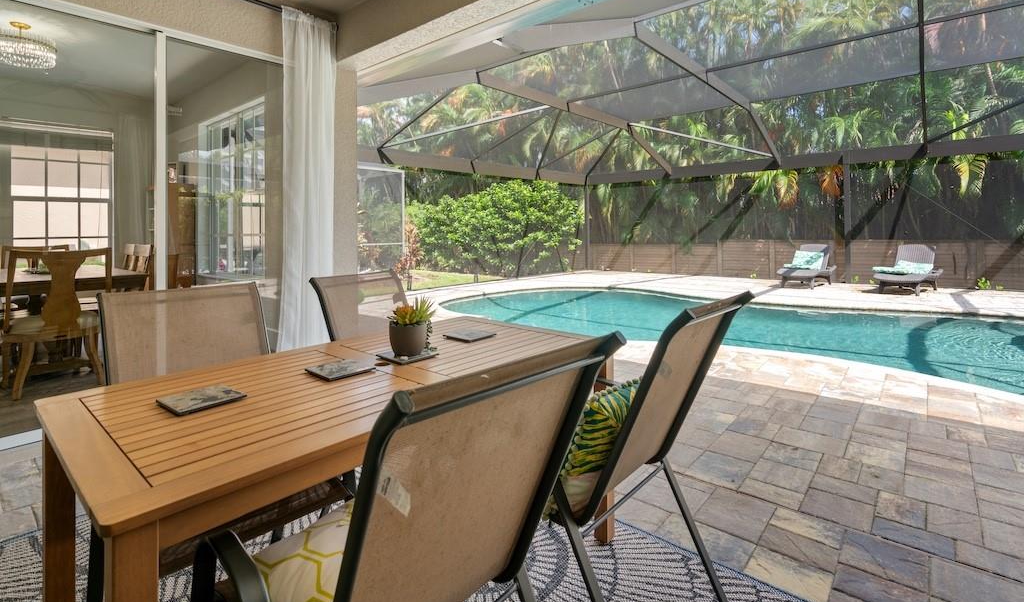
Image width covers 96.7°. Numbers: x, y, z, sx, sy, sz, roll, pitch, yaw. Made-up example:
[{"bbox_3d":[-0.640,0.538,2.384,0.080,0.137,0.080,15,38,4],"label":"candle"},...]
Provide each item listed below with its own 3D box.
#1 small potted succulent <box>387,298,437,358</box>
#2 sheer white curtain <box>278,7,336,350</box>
[{"bbox_3d":[-0.363,0.093,1.660,0.160,0.205,0.150,0,6,0],"label":"small potted succulent"},{"bbox_3d":[-1.610,-0.866,3.600,0.140,2.760,0.460,6,8,43],"label":"sheer white curtain"}]

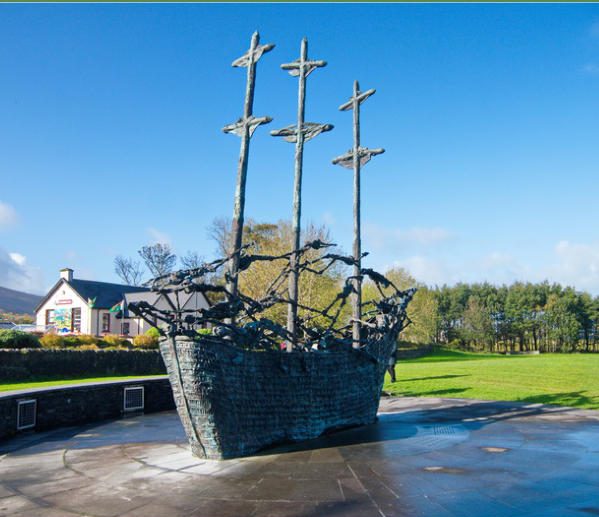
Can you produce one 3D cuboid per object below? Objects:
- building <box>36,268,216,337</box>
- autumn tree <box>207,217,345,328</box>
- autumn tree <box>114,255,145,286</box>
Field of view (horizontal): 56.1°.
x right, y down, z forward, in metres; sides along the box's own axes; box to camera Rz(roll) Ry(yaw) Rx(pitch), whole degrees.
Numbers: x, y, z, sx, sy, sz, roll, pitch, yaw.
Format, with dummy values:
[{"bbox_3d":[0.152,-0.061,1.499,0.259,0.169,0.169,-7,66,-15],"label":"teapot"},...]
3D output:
[{"bbox_3d":[-17.714,4.931,63.037,15.000,6.980,15.500,-3,-6,20],"label":"building"},{"bbox_3d":[-2.572,1.728,62.152,15.000,12.790,12.500,-1,-6,0],"label":"autumn tree"},{"bbox_3d":[-23.969,4.595,79.990,4.600,10.390,4.400,-1,-6,0],"label":"autumn tree"}]

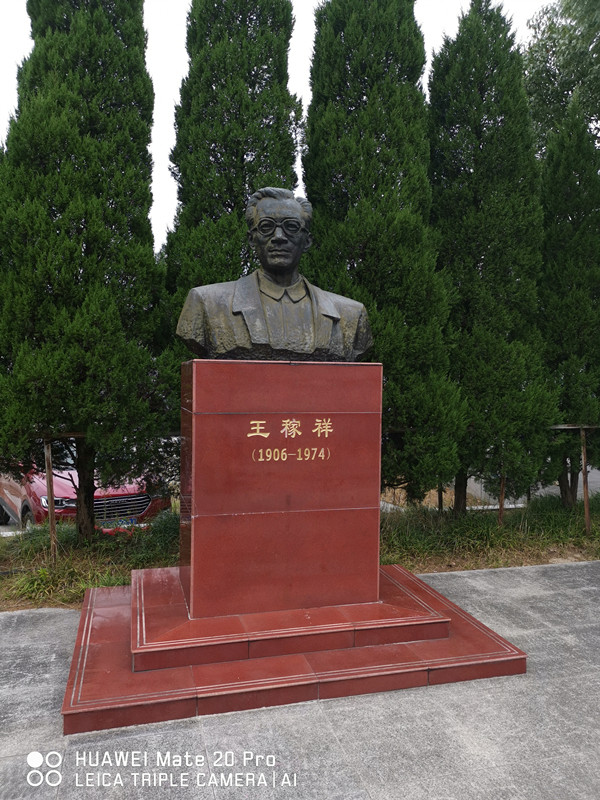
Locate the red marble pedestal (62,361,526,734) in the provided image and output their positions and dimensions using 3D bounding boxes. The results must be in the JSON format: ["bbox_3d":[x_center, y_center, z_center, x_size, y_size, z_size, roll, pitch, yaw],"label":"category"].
[{"bbox_3d":[-0.119,0.618,3.871,2.386,1.695,1.682,0,2,-15],"label":"red marble pedestal"}]

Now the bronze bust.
[{"bbox_3d":[-0.135,-0.784,4.012,1.259,1.097,0.589,0,2,-15],"label":"bronze bust"}]

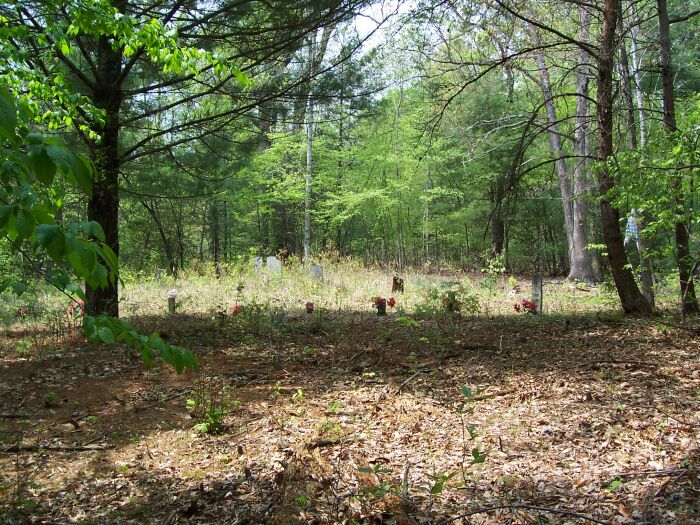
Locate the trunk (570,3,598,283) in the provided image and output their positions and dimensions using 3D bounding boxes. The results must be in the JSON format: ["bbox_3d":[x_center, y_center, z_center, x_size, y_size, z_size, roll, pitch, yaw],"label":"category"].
[{"bbox_3d":[7.898,-3.941,25.200,0.930,9.200,0.850,0,1,0],"label":"trunk"}]

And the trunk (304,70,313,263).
[{"bbox_3d":[-1.711,-3.978,31.000,0.240,7.950,0.240,1,1,0],"label":"trunk"}]

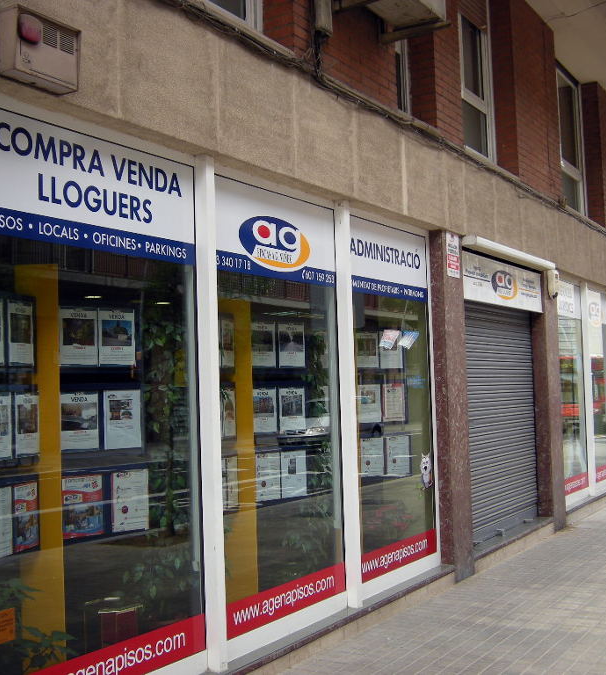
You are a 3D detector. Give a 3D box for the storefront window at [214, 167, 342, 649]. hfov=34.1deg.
[{"bbox_3d":[-0.110,0.377,5.849,0.080,2.480,1.428,-3,-3,30],"label":"storefront window"}]

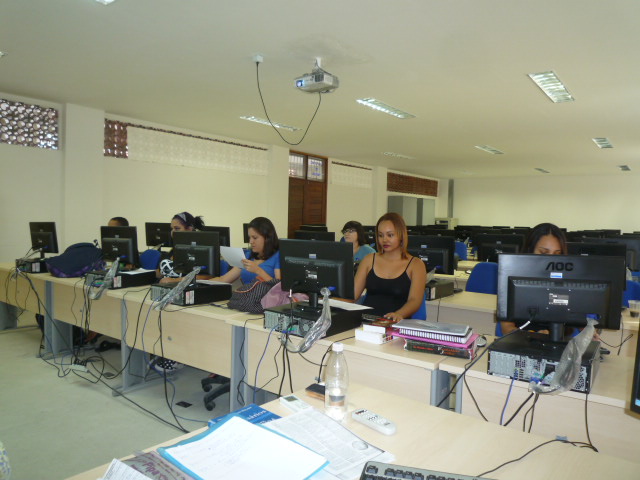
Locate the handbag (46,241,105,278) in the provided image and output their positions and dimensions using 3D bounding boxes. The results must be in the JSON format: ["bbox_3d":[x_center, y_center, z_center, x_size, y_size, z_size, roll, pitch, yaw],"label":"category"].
[{"bbox_3d":[-2.193,0.171,4.171,0.460,0.310,0.320,-1,3,-28],"label":"handbag"}]

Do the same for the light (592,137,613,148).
[{"bbox_3d":[4.981,-1.706,8.133,0.220,0.070,1.240,3,4,37],"label":"light"}]

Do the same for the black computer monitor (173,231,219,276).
[{"bbox_3d":[-0.814,0.124,3.021,0.445,0.345,0.180,3,3,32],"label":"black computer monitor"}]

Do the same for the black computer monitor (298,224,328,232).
[{"bbox_3d":[-0.066,0.007,5.744,0.441,0.347,0.180,3,4,36],"label":"black computer monitor"}]

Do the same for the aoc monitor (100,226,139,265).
[{"bbox_3d":[-1.867,0.091,4.323,0.520,0.400,0.190,3,3,28],"label":"aoc monitor"}]

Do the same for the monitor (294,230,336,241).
[{"bbox_3d":[-0.047,0.096,3.952,0.445,0.345,0.180,3,3,36],"label":"monitor"}]

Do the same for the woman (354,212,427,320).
[{"bbox_3d":[0.389,0.519,2.675,0.500,1.300,0.680,2,3,19],"label":"woman"}]

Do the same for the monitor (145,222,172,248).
[{"bbox_3d":[-2.267,-0.029,6.420,0.520,0.400,0.190,3,4,33],"label":"monitor"}]

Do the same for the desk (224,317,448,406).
[{"bbox_3d":[0.176,0.888,2.776,1.400,0.735,0.710,4,4,36],"label":"desk"}]

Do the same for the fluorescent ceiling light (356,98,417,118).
[{"bbox_3d":[0.889,-1.694,5.967,0.220,0.070,1.240,3,4,37],"label":"fluorescent ceiling light"}]

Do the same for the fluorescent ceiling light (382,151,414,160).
[{"bbox_3d":[1.830,-1.889,10.387,0.220,0.070,1.240,3,4,37],"label":"fluorescent ceiling light"}]

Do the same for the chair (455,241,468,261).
[{"bbox_3d":[1.875,0.536,6.710,0.560,0.940,0.580,3,4,36],"label":"chair"}]

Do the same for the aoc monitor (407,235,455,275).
[{"bbox_3d":[0.937,0.172,4.092,0.520,0.400,0.190,3,4,33],"label":"aoc monitor"}]

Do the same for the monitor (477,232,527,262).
[{"bbox_3d":[2.080,0.134,5.338,0.520,0.400,0.190,3,4,33],"label":"monitor"}]

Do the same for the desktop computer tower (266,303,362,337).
[{"bbox_3d":[-0.031,0.468,2.750,0.390,0.110,0.440,4,4,37],"label":"desktop computer tower"}]

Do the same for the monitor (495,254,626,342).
[{"bbox_3d":[0.940,0.232,1.813,0.441,0.347,0.180,2,3,17],"label":"monitor"}]

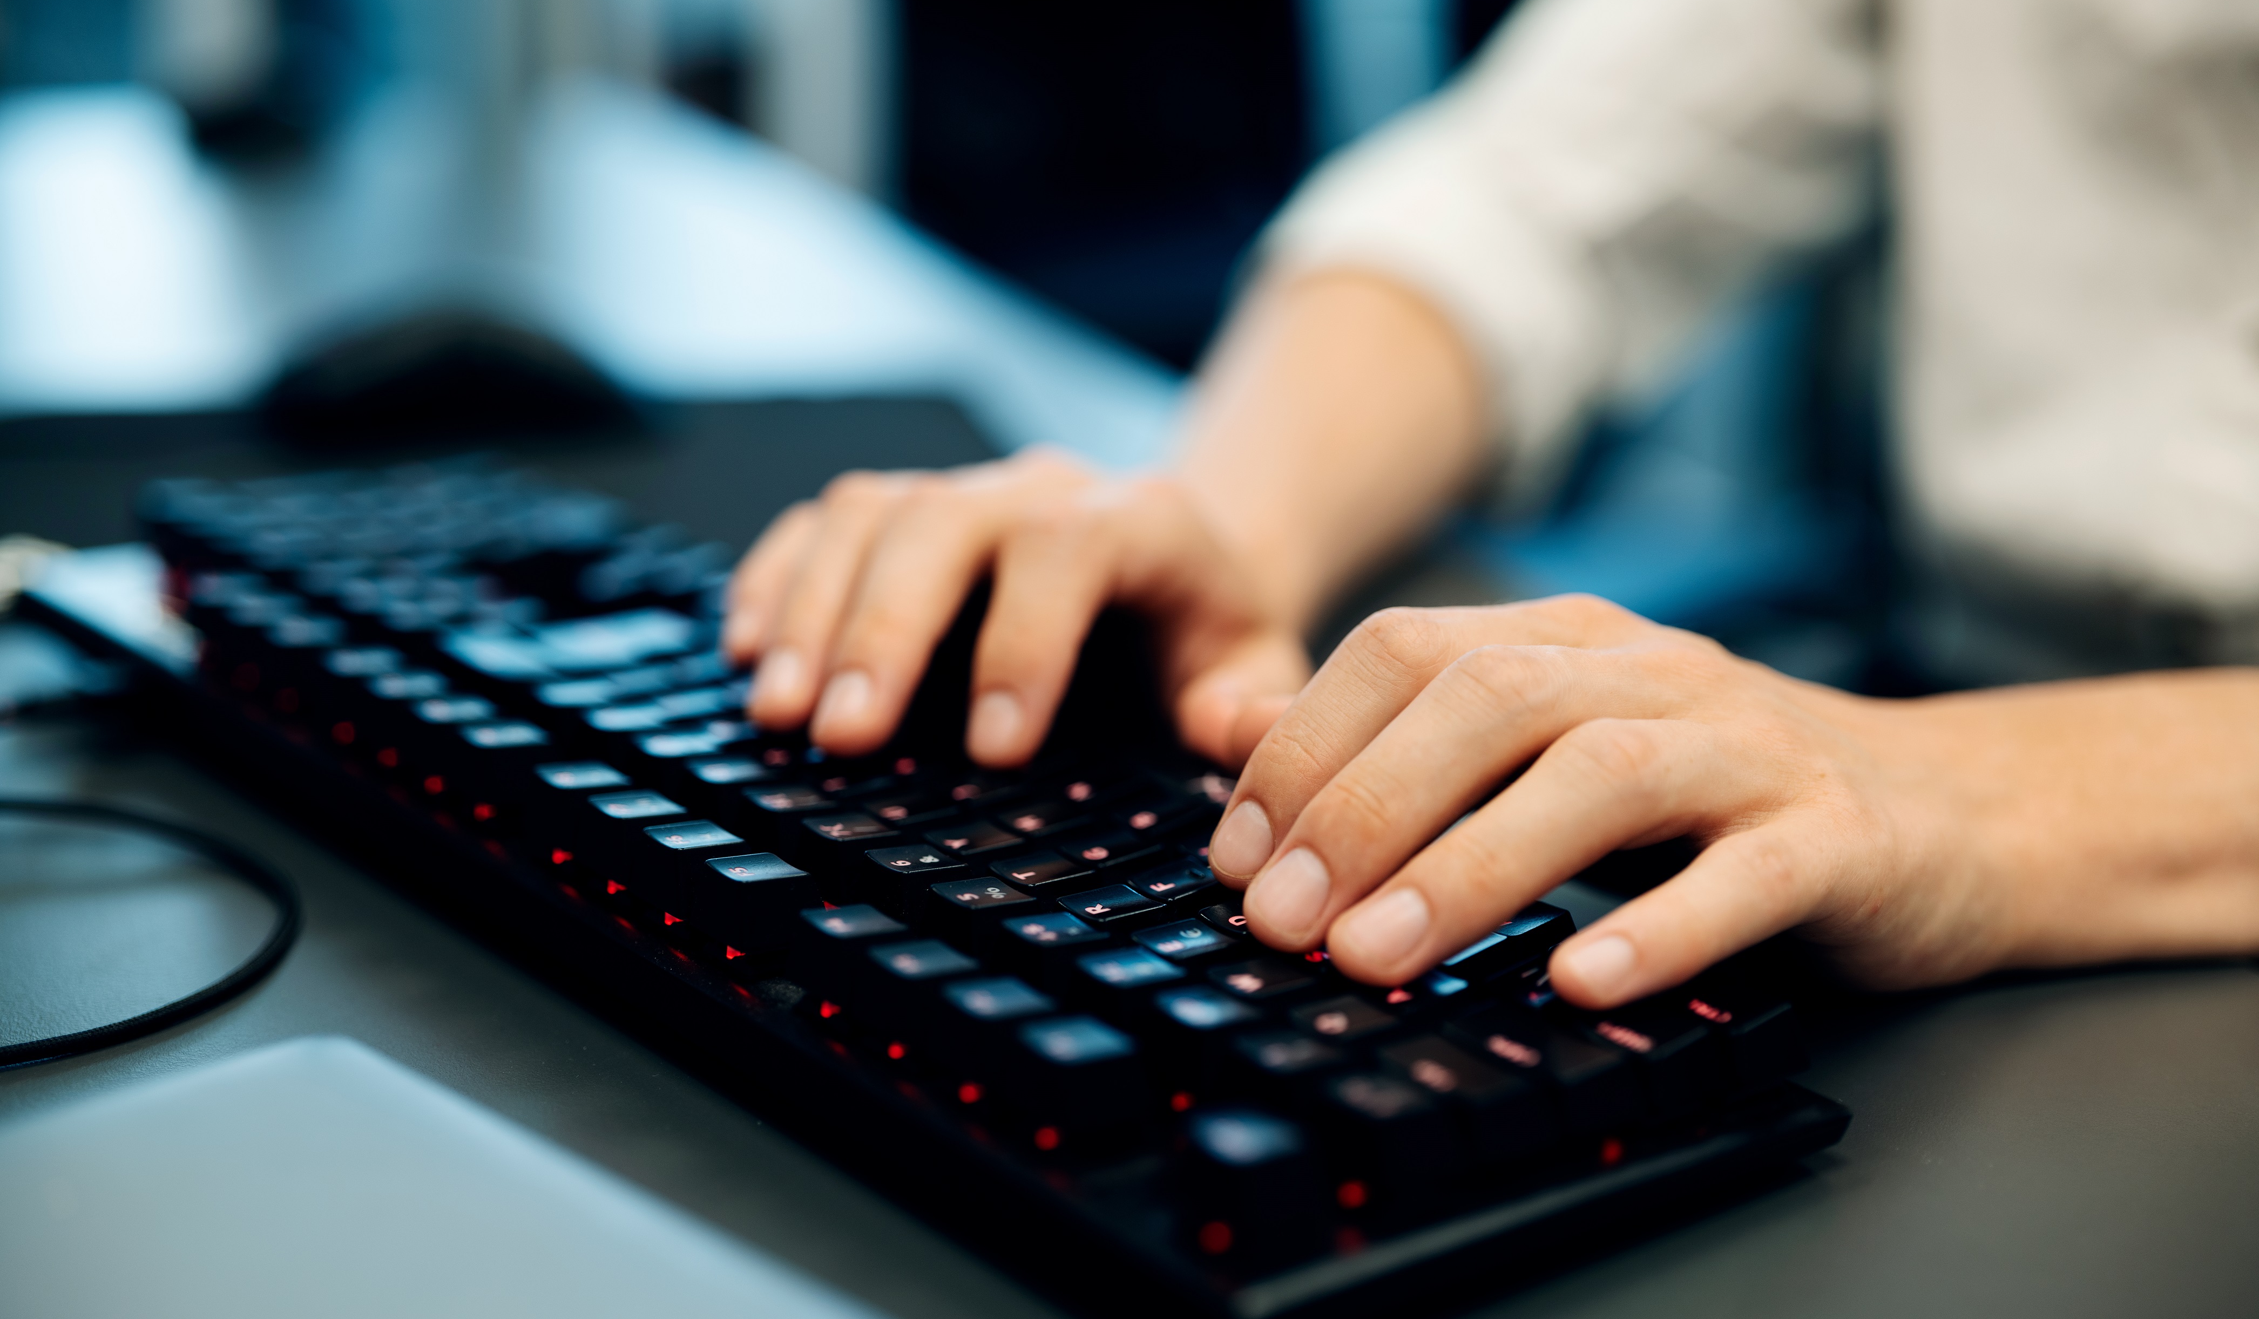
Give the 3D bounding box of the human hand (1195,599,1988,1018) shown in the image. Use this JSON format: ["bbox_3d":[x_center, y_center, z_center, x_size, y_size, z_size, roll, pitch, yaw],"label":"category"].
[{"bbox_3d":[0.087,0.023,0.544,0.155,0.070,0.094,-1,24,-34],"label":"human hand"}]

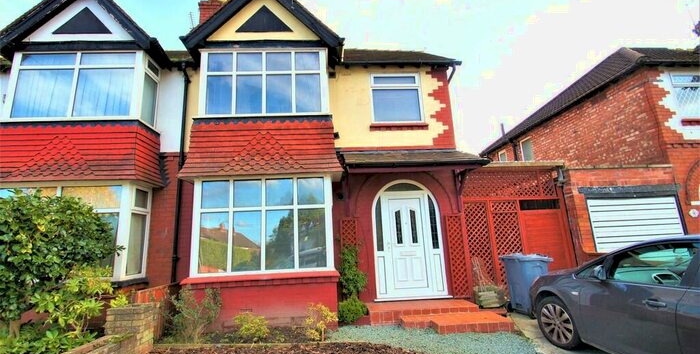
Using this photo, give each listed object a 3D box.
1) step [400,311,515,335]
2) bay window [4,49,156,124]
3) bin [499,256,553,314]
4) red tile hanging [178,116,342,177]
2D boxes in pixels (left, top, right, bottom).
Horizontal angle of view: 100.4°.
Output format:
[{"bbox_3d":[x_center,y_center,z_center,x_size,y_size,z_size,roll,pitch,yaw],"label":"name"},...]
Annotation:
[{"bbox_3d":[1.636,2.276,4.530,1.591,0.117,0.505,-2,-12,-4],"label":"step"},{"bbox_3d":[-4.997,-1.611,5.592,2.244,1.387,0.622,-2,-12,-4],"label":"bay window"},{"bbox_3d":[3.215,1.914,5.244,0.630,1.010,0.550,1,-12,-16],"label":"bin"},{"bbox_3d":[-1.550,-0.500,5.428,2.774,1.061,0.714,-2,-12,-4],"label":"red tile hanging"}]

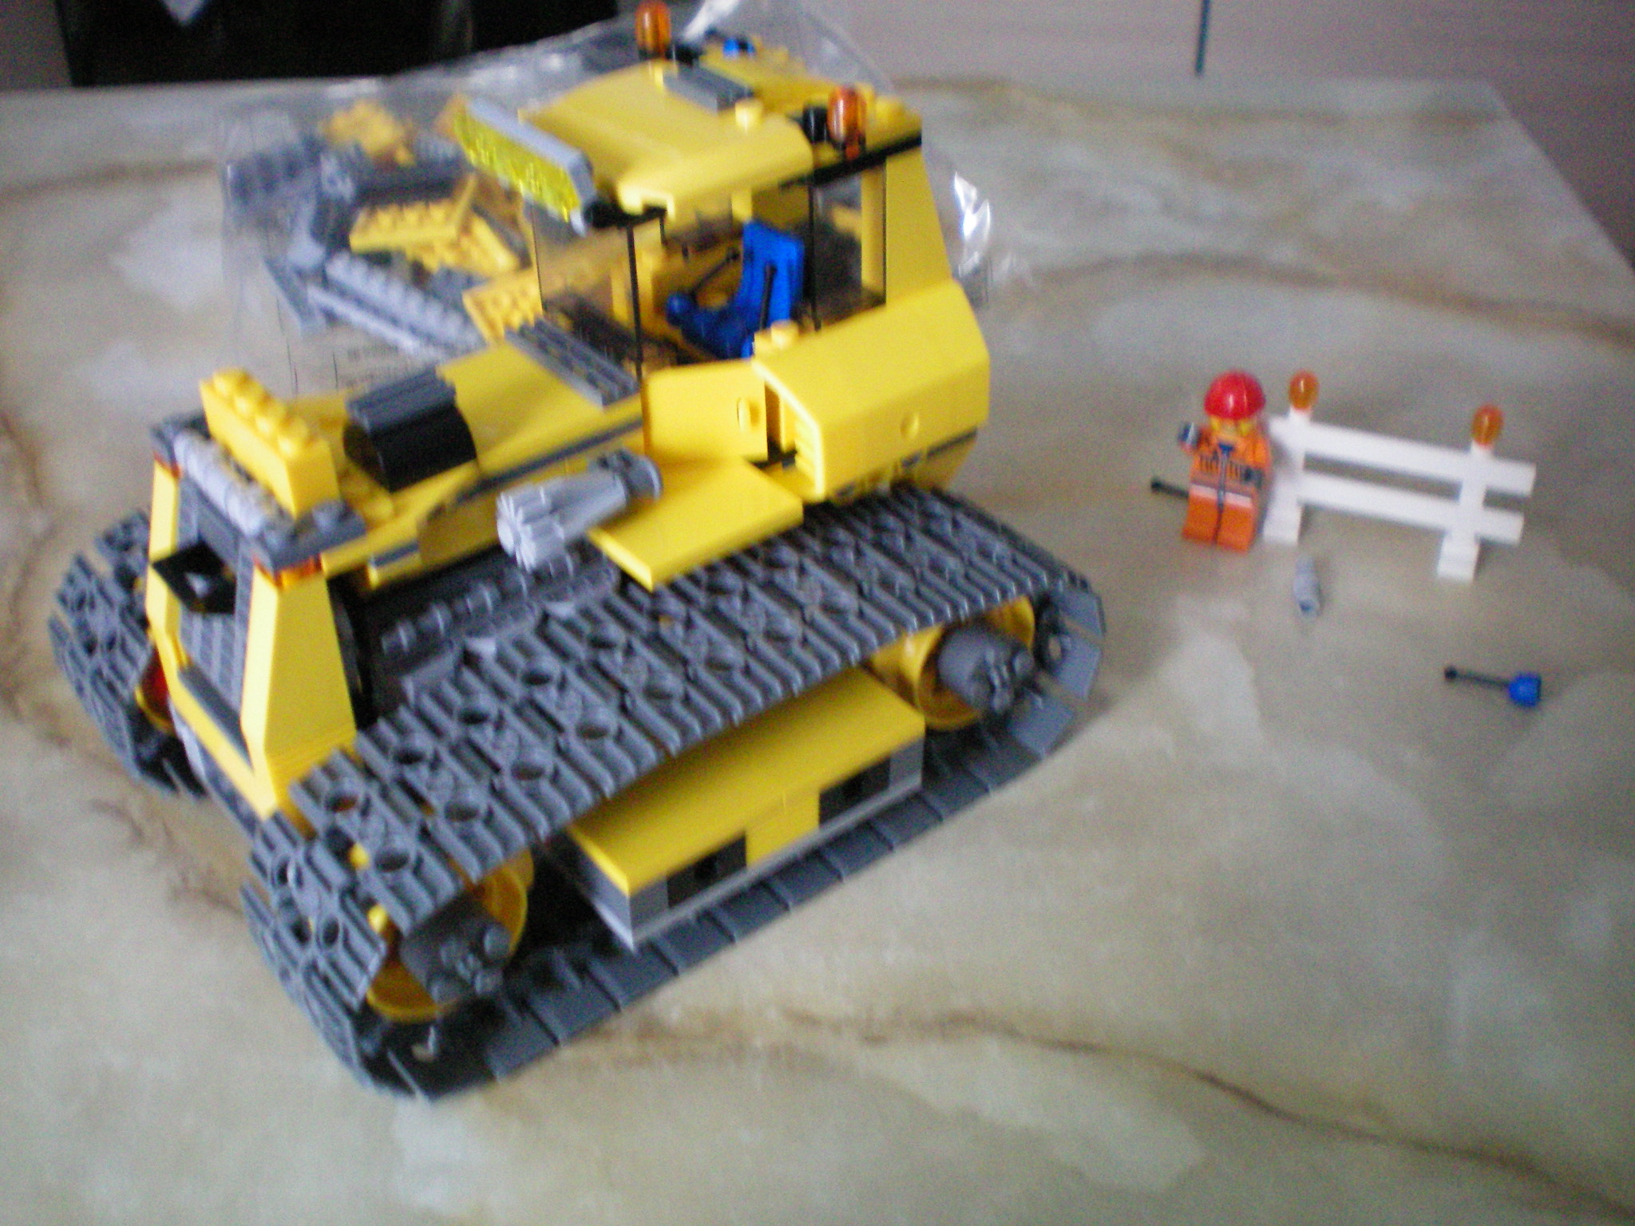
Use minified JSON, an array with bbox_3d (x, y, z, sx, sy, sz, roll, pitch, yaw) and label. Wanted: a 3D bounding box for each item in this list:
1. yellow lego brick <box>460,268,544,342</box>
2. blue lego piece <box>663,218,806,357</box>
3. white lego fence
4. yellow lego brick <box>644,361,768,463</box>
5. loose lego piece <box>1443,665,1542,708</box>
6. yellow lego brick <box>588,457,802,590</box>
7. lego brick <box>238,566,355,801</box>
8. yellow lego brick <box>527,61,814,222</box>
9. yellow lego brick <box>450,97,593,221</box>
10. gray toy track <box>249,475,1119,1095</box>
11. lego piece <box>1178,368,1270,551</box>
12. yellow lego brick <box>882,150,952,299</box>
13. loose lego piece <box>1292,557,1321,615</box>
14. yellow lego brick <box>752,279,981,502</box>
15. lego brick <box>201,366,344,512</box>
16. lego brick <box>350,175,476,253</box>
[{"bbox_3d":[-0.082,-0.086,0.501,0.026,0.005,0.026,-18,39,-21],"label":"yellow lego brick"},{"bbox_3d":[-0.015,-0.061,0.334,0.021,0.019,0.017,-26,43,-29],"label":"blue lego piece"},{"bbox_3d":[0.126,-0.028,0.401,0.062,0.034,0.008,13,39,20],"label":"white lego fence"},{"bbox_3d":[-0.021,-0.037,0.321,0.024,0.019,0.006,2,36,5],"label":"yellow lego brick"},{"bbox_3d":[0.138,0.014,0.366,0.018,0.006,0.007,11,38,16],"label":"loose lego piece"},{"bbox_3d":[-0.021,-0.016,0.315,0.032,0.004,0.018,-26,43,-29],"label":"yellow lego brick"},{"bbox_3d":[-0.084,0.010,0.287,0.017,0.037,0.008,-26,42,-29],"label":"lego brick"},{"bbox_3d":[-0.026,-0.083,0.308,0.039,0.012,0.032,-26,43,-29],"label":"yellow lego brick"},{"bbox_3d":[-0.048,-0.074,0.293,0.006,0.011,0.032,-34,46,-21],"label":"yellow lego brick"},{"bbox_3d":[-0.020,0.025,0.319,0.159,0.050,0.040,-26,42,-29],"label":"gray toy track"},{"bbox_3d":[0.092,-0.034,0.404,0.021,0.041,0.013,14,39,20],"label":"lego piece"},{"bbox_3d":[0.016,-0.072,0.325,0.016,0.029,0.008,-26,42,-29],"label":"yellow lego brick"},{"bbox_3d":[0.108,-0.006,0.396,0.006,0.006,0.018,5,37,8],"label":"loose lego piece"},{"bbox_3d":[0.012,-0.041,0.324,0.045,0.021,0.018,-26,42,-29],"label":"yellow lego brick"},{"bbox_3d":[-0.088,-0.028,0.288,0.008,0.011,0.032,-26,43,-29],"label":"lego brick"},{"bbox_3d":[-0.122,-0.120,0.539,0.032,0.006,0.028,-5,30,15],"label":"lego brick"}]

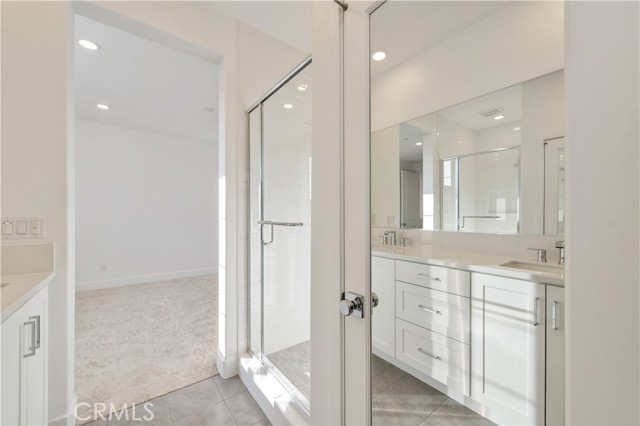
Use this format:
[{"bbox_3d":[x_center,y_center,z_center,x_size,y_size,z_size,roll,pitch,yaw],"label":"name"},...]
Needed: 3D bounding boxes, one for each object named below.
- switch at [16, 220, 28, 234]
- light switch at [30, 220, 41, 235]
[{"bbox_3d":[-1.520,0.074,1.270,0.035,0.069,0.010,0,0,-37],"label":"switch"},{"bbox_3d":[-1.483,0.075,1.297,0.035,0.069,0.010,0,0,-37],"label":"light switch"}]

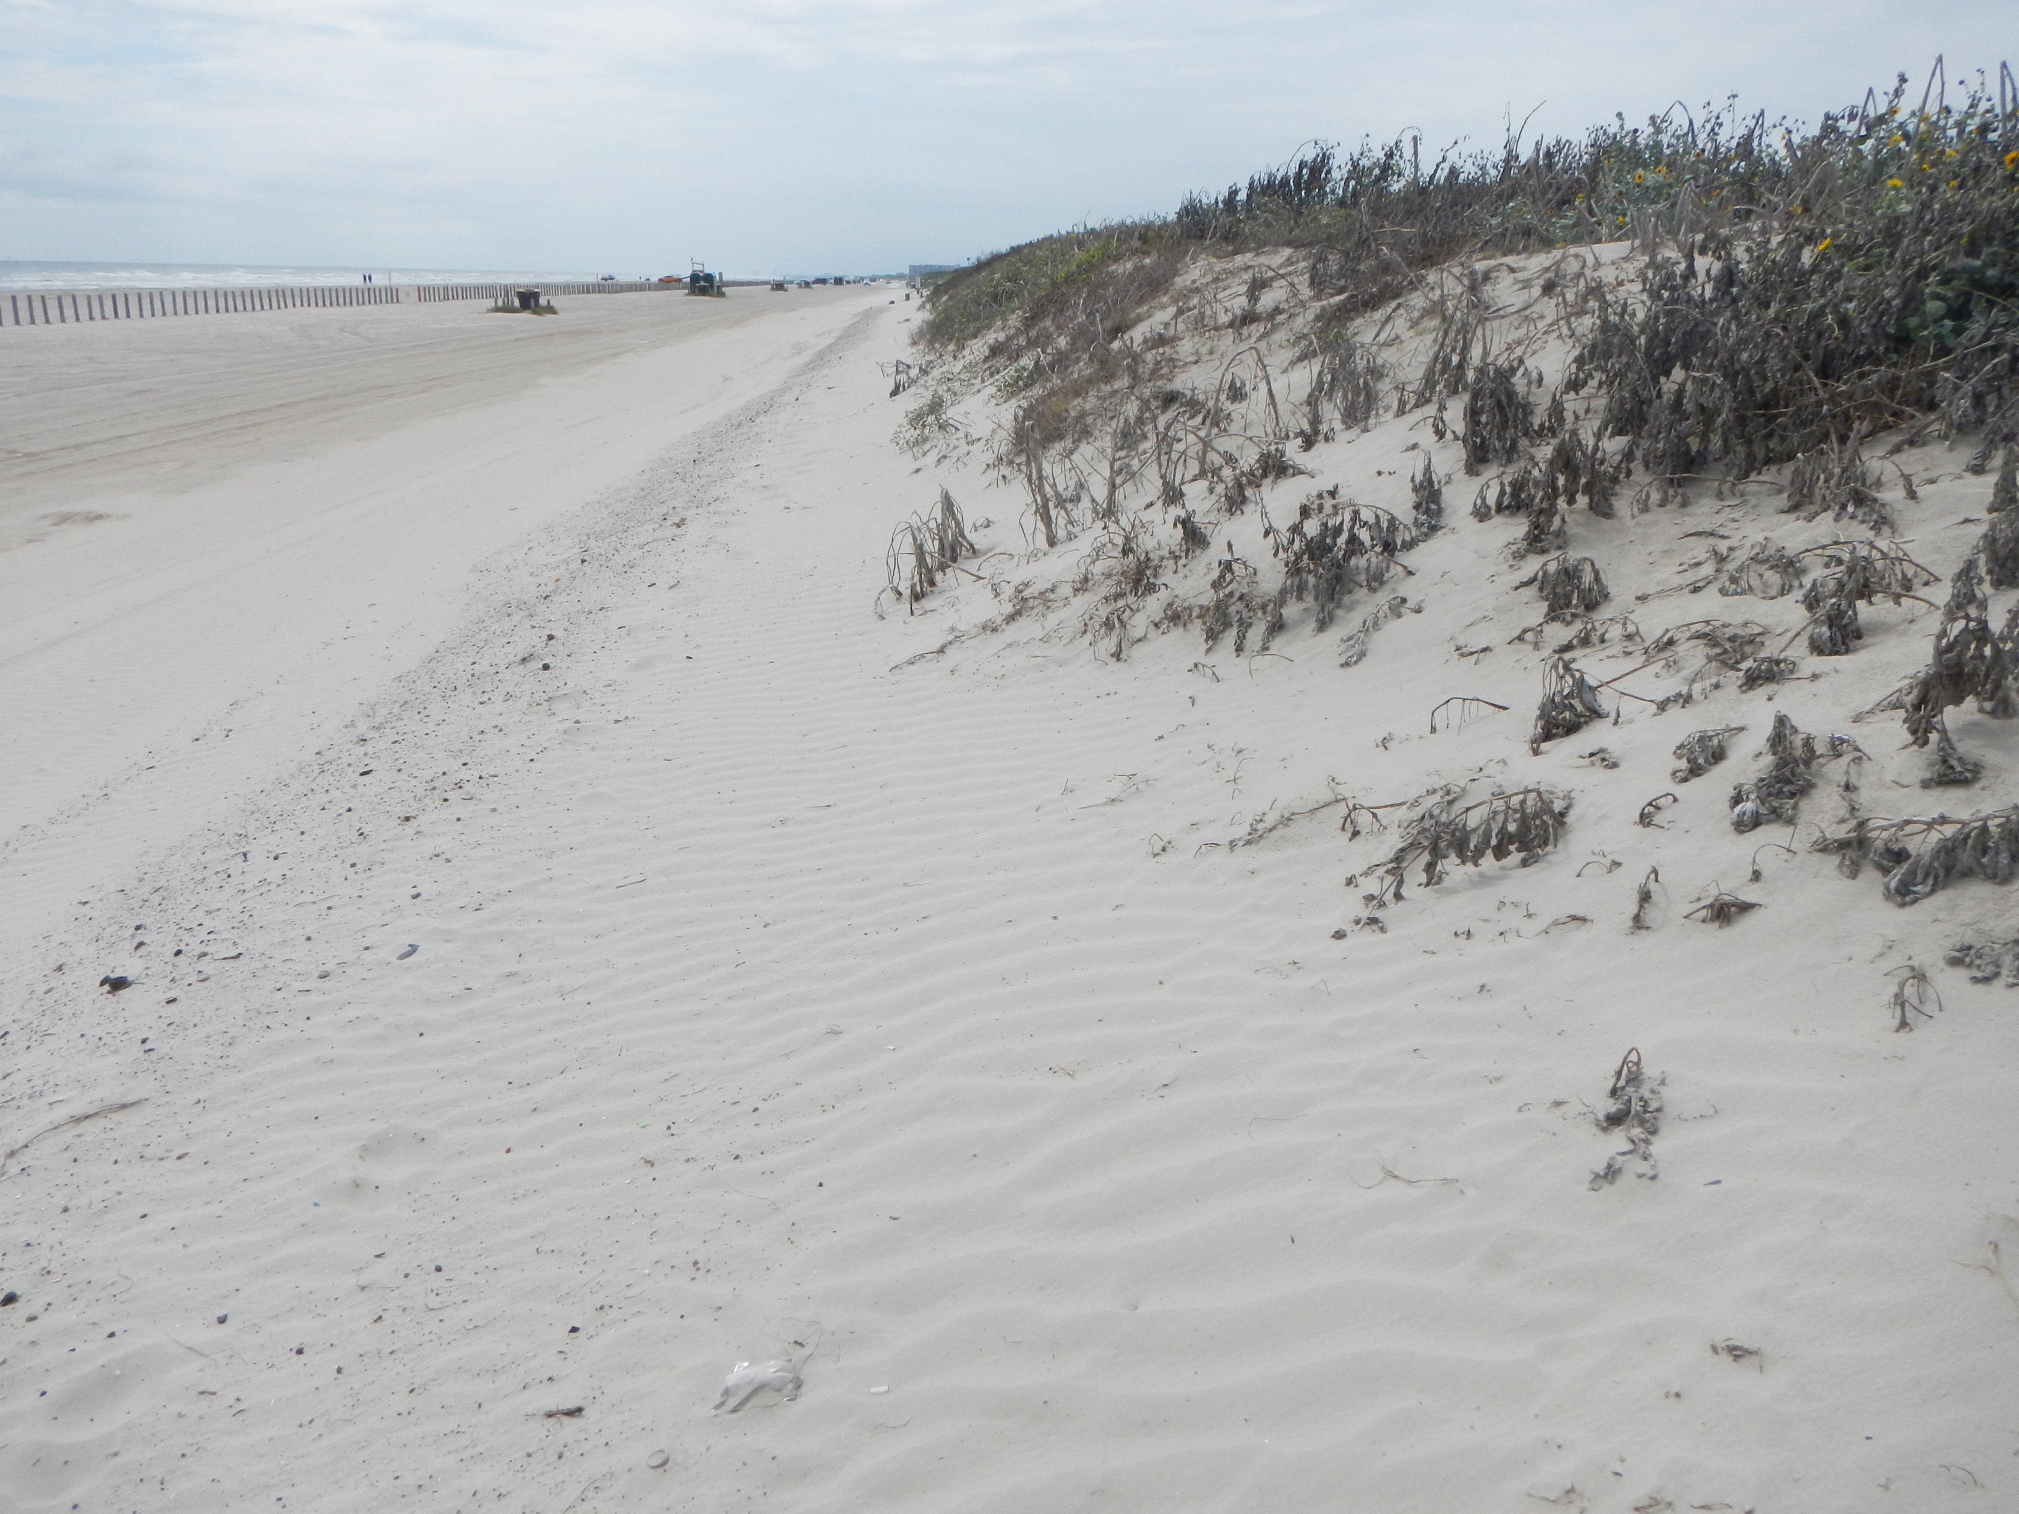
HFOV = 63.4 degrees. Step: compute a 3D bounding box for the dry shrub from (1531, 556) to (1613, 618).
[{"bbox_3d":[1.959,-0.598,5.705,0.286,0.186,0.229,7,17,18],"label":"dry shrub"}]

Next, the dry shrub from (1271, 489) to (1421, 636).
[{"bbox_3d":[1.351,-0.784,6.598,0.618,0.500,0.464,4,17,11],"label":"dry shrub"}]

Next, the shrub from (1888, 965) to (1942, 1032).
[{"bbox_3d":[1.606,0.428,2.895,0.095,0.100,0.076,11,19,30],"label":"shrub"}]

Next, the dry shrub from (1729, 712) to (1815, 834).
[{"bbox_3d":[1.790,0.033,3.828,0.203,0.241,0.203,9,18,25],"label":"dry shrub"}]

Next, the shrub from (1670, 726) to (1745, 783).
[{"bbox_3d":[1.766,-0.008,4.128,0.179,0.107,0.143,8,18,23],"label":"shrub"}]

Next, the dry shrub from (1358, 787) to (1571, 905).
[{"bbox_3d":[1.118,0.219,4.018,0.524,0.207,0.314,6,17,16],"label":"dry shrub"}]

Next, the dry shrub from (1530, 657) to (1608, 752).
[{"bbox_3d":[1.582,-0.149,4.615,0.218,0.231,0.186,7,17,19],"label":"dry shrub"}]

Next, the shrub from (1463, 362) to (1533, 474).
[{"bbox_3d":[2.477,-1.720,8.285,0.352,0.547,0.317,6,17,15],"label":"shrub"}]

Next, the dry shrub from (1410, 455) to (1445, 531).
[{"bbox_3d":[1.915,-1.217,7.480,0.166,0.332,0.149,5,17,14],"label":"dry shrub"}]

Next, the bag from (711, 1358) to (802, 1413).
[{"bbox_3d":[-0.364,0.907,2.348,0.132,0.037,0.080,-2,16,-9],"label":"bag"}]

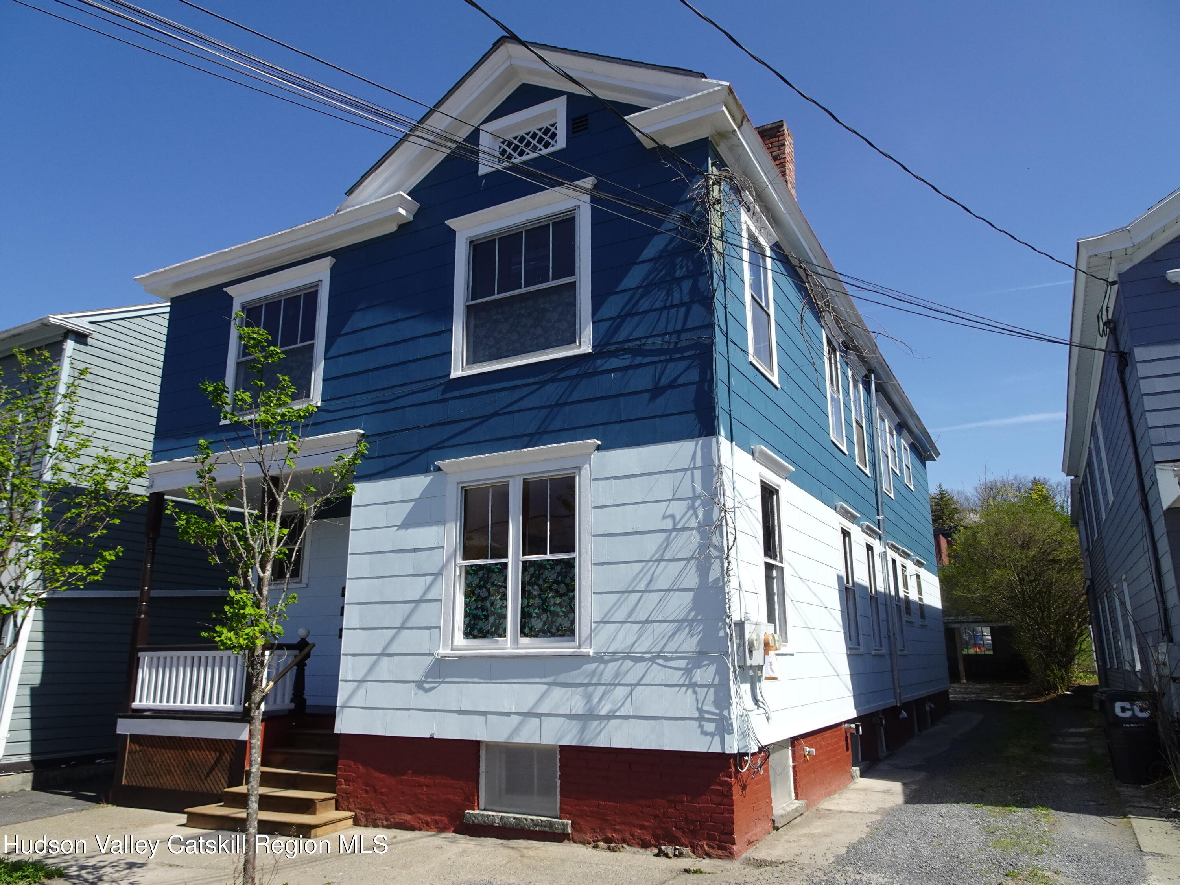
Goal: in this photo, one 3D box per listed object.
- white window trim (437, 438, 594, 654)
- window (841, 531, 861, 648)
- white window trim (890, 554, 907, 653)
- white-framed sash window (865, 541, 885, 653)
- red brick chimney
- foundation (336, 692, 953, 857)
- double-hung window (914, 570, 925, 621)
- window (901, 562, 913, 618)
[{"bbox_3d":[-0.762,1.087,8.089,1.840,1.970,0.130,-8,-16,26],"label":"white window trim"},{"bbox_3d":[3.610,2.012,11.392,0.100,1.680,0.750,-8,-17,28],"label":"window"},{"bbox_3d":[5.583,2.930,14.833,0.110,1.730,0.920,-8,-16,28],"label":"white window trim"},{"bbox_3d":[4.482,2.434,12.887,0.110,1.710,0.940,-8,-16,28],"label":"white-framed sash window"},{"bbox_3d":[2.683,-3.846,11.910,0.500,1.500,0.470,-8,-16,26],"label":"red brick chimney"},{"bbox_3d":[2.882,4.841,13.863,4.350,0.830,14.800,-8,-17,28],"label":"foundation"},{"bbox_3d":[7.088,3.316,17.624,0.100,1.040,0.770,-8,-16,28],"label":"double-hung window"},{"bbox_3d":[6.050,2.858,15.717,0.100,1.000,0.740,-8,-17,28],"label":"window"}]

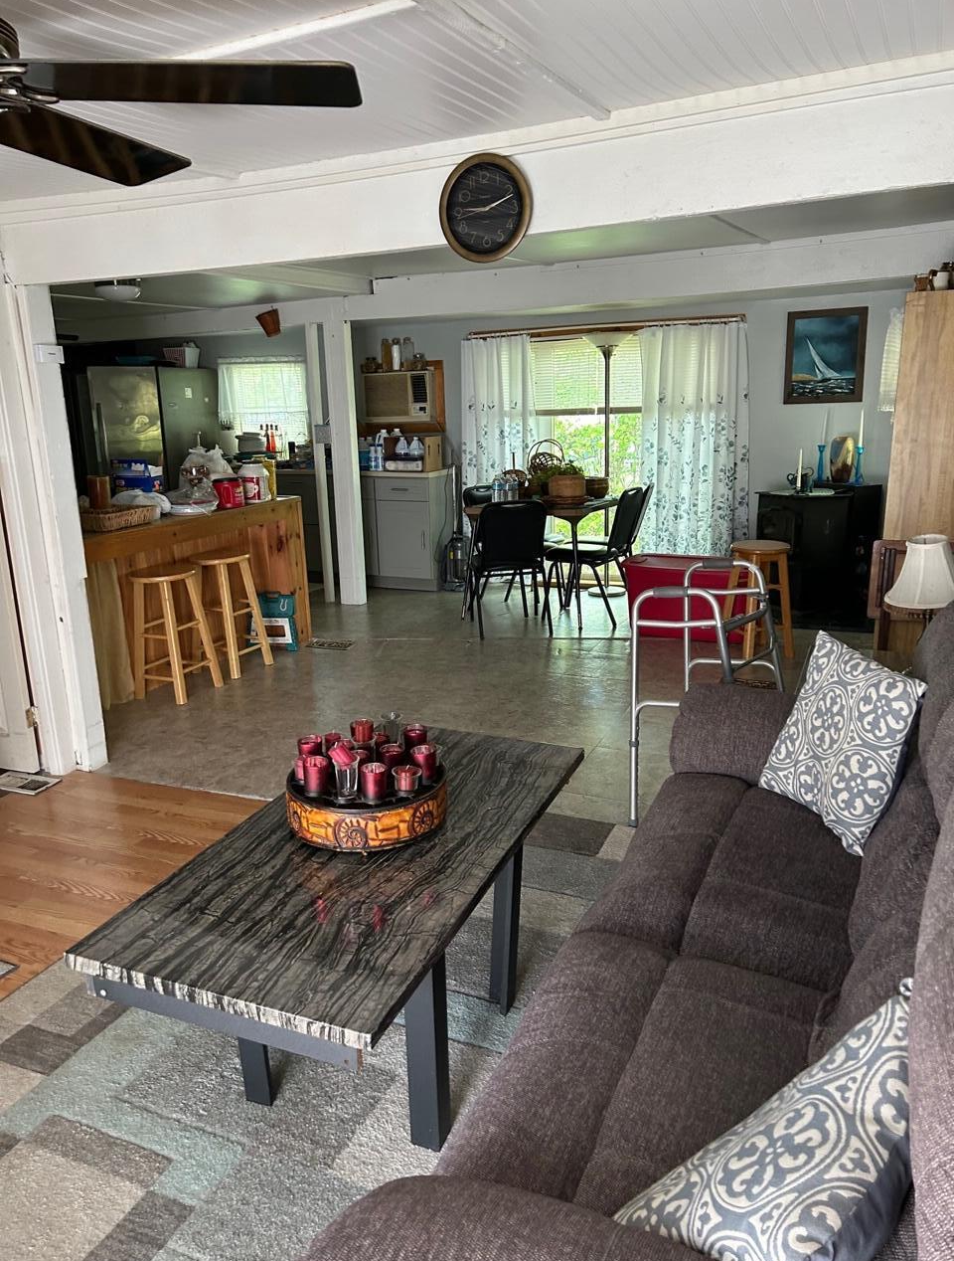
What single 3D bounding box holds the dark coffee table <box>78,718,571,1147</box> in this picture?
[{"bbox_3d":[-0.228,0.726,2.302,0.651,0.530,1.295,4,15,21],"label":"dark coffee table"}]

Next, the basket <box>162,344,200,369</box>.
[{"bbox_3d":[-2.556,-2.338,8.189,0.280,0.180,0.180,6,16,26],"label":"basket"}]

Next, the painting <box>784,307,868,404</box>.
[{"bbox_3d":[2.317,-1.818,6.359,0.500,0.600,0.030,6,16,26],"label":"painting"}]

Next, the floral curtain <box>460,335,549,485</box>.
[{"bbox_3d":[0.198,-1.275,7.277,0.650,1.830,0.110,5,16,27],"label":"floral curtain"}]

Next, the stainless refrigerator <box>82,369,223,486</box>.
[{"bbox_3d":[-2.786,-1.417,8.510,0.793,1.760,0.744,6,16,26],"label":"stainless refrigerator"}]

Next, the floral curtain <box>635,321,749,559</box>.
[{"bbox_3d":[1.474,-1.152,6.623,0.750,1.830,0.110,5,16,27],"label":"floral curtain"}]

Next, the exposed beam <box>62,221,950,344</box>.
[{"bbox_3d":[-0.431,-2.172,6.235,6.900,0.250,0.140,5,16,27],"label":"exposed beam"}]

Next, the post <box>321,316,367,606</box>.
[{"bbox_3d":[-0.923,-1.149,6.753,0.160,1.965,0.110,5,16,27],"label":"post"}]

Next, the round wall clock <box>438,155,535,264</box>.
[{"bbox_3d":[0.025,-1.205,2.726,0.300,0.300,0.045,6,16,26],"label":"round wall clock"}]

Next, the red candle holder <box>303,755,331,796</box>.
[{"bbox_3d":[-0.395,0.363,2.364,0.058,0.078,0.058,-2,14,0],"label":"red candle holder"}]

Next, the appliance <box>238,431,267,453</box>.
[{"bbox_3d":[-1.929,-1.615,8.191,0.250,0.190,0.230,5,16,27],"label":"appliance"}]

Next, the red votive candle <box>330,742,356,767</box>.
[{"bbox_3d":[-0.313,0.291,2.230,0.041,0.050,0.041,-33,15,36],"label":"red votive candle"}]

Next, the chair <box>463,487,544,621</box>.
[{"bbox_3d":[0.231,-0.567,6.552,0.550,0.860,0.450,10,18,39],"label":"chair"}]

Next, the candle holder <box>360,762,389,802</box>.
[{"bbox_3d":[-0.230,0.342,2.133,0.058,0.074,0.058,-2,14,0],"label":"candle holder"}]

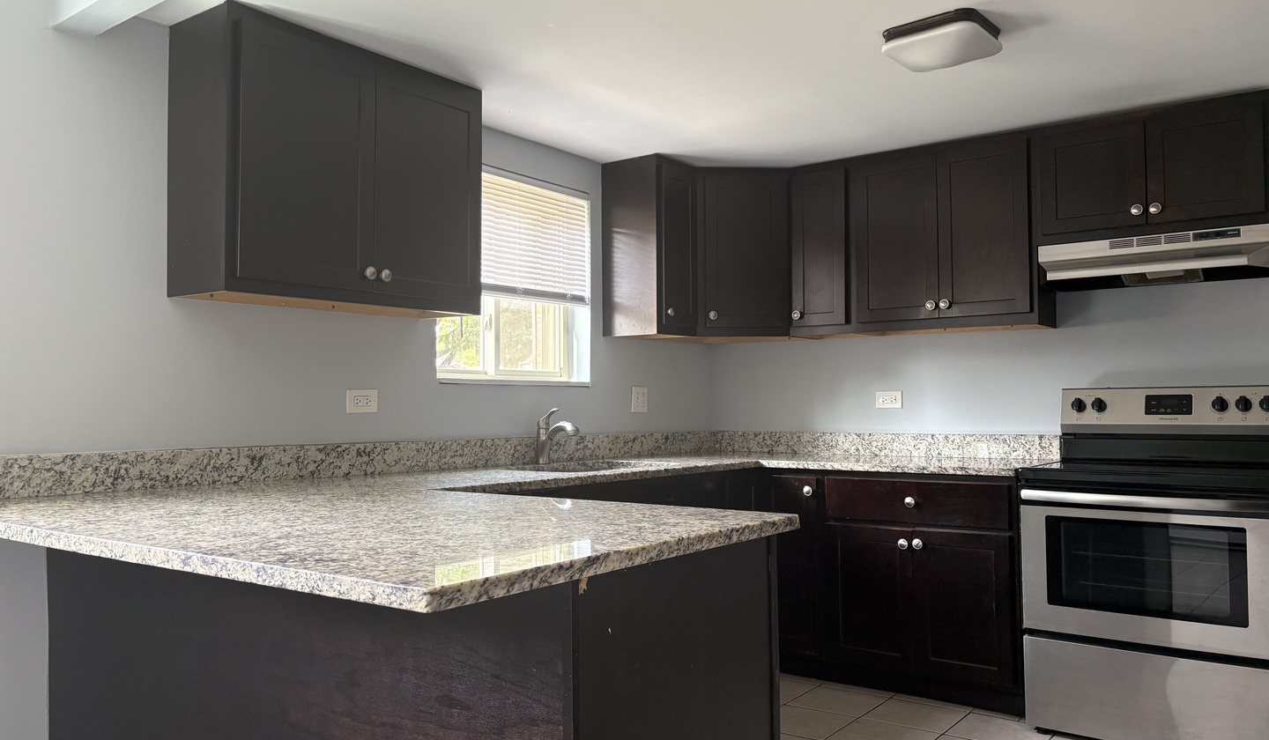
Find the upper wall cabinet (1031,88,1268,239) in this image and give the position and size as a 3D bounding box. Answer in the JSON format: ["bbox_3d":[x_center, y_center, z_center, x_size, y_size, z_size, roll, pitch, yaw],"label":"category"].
[{"bbox_3d":[1.949,-0.715,3.589,0.762,0.462,0.320,-2,-3,37],"label":"upper wall cabinet"}]

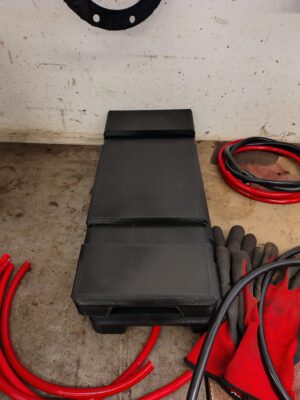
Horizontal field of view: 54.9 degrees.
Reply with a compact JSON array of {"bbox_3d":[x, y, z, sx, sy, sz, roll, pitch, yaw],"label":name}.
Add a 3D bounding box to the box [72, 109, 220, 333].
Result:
[{"bbox_3d":[-0.003,0.010,0.512,0.170,0.139,0.402,1,47,0],"label":"box"}]

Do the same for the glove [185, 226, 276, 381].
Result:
[{"bbox_3d":[0.136,0.144,0.452,0.113,0.050,0.243,16,49,13],"label":"glove"}]

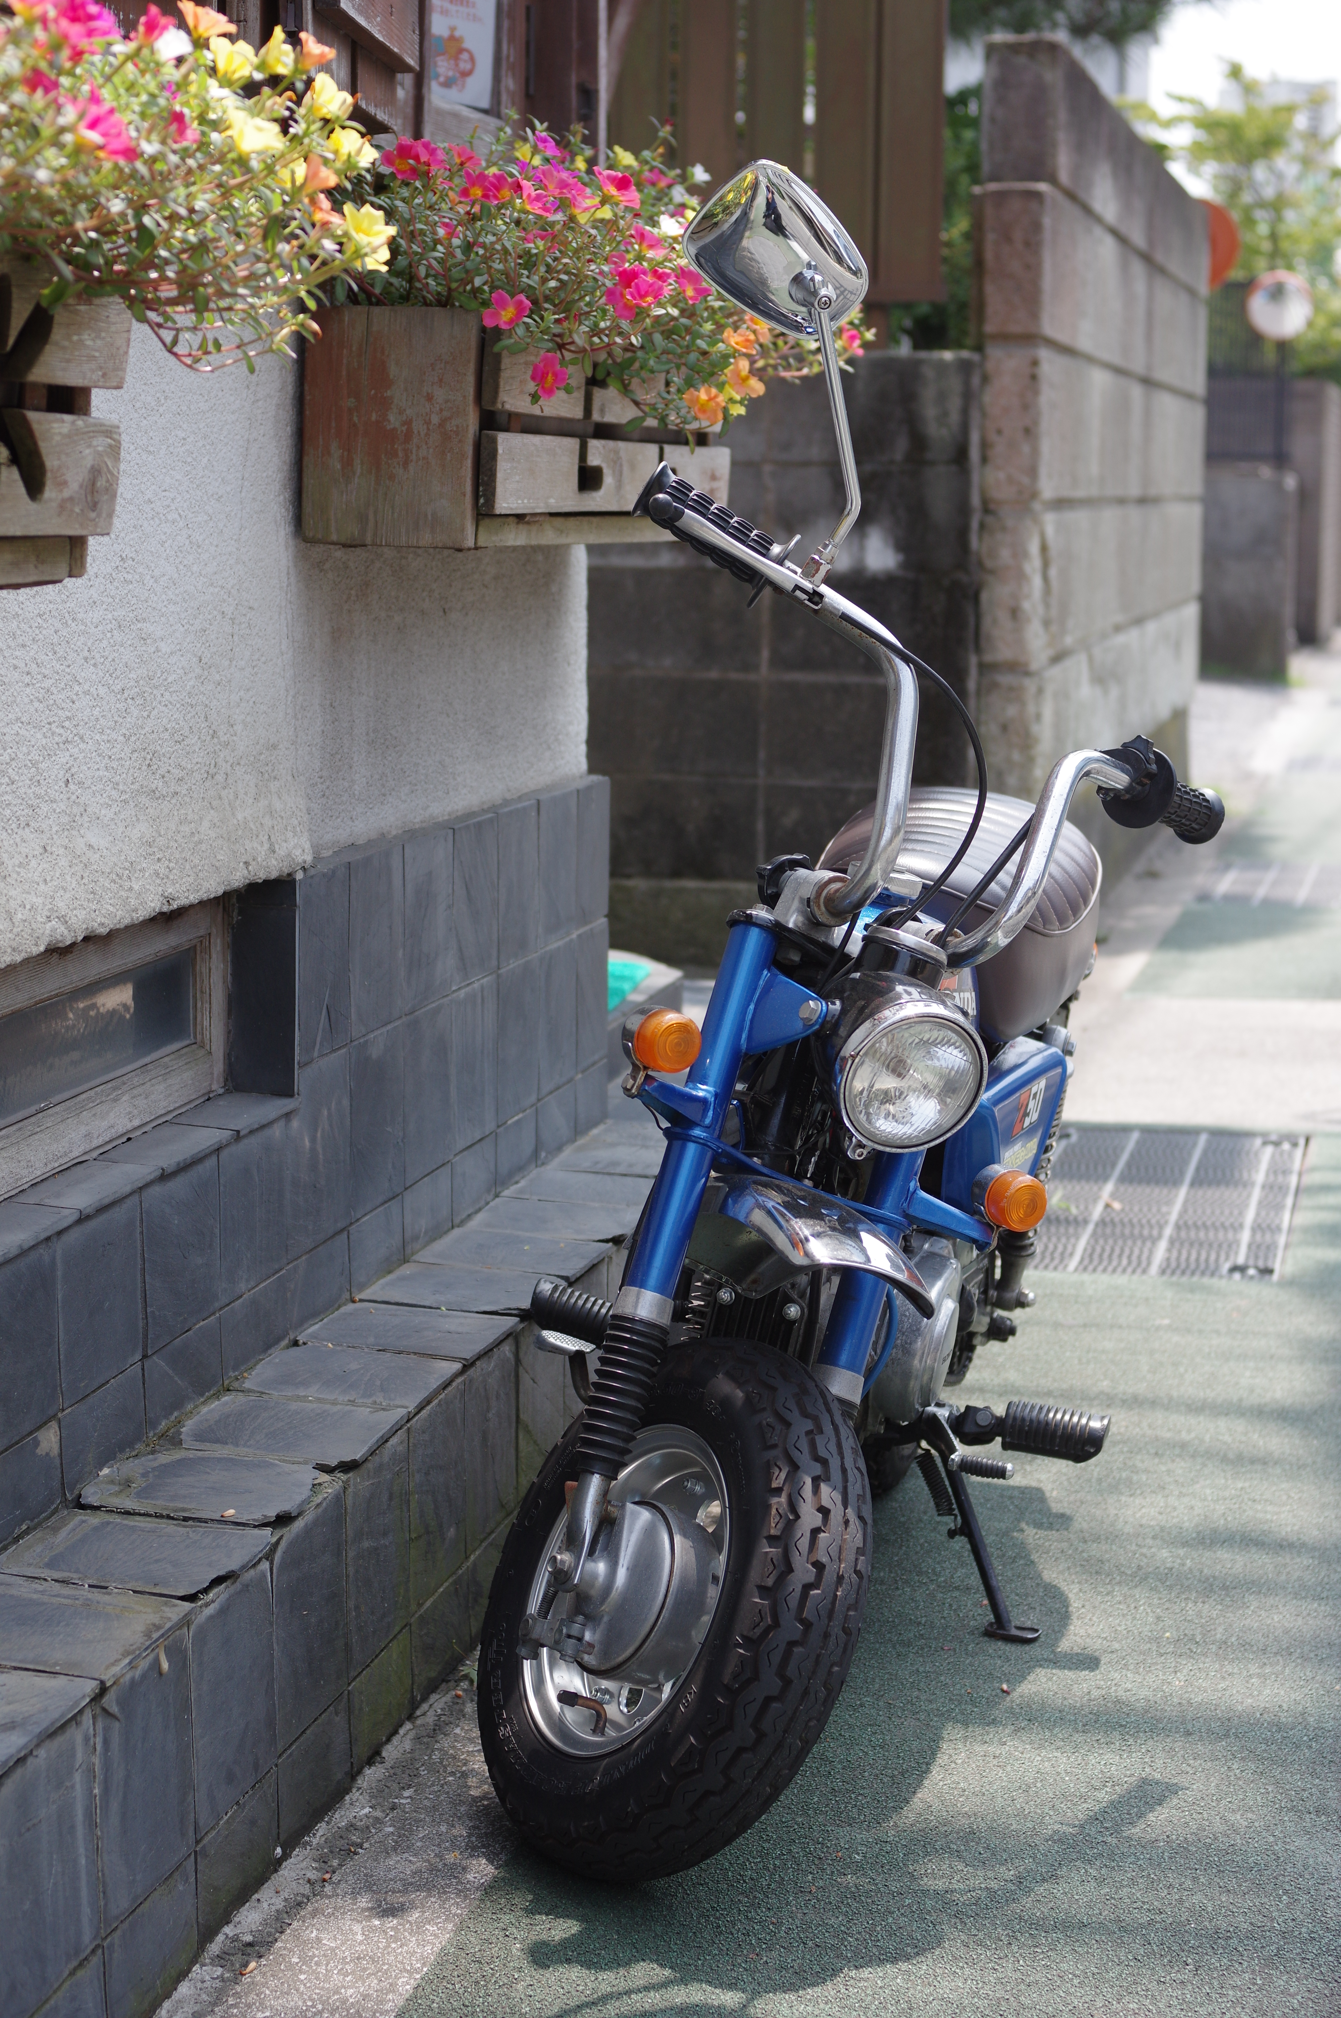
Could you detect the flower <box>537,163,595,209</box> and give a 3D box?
[{"bbox_3d":[-0.088,-0.696,2.840,0.048,0.039,0.038,-4,10,-24],"label":"flower"}]

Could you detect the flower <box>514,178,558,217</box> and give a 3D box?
[{"bbox_3d":[-0.112,-0.677,2.800,0.038,0.033,0.035,-7,11,-37],"label":"flower"}]

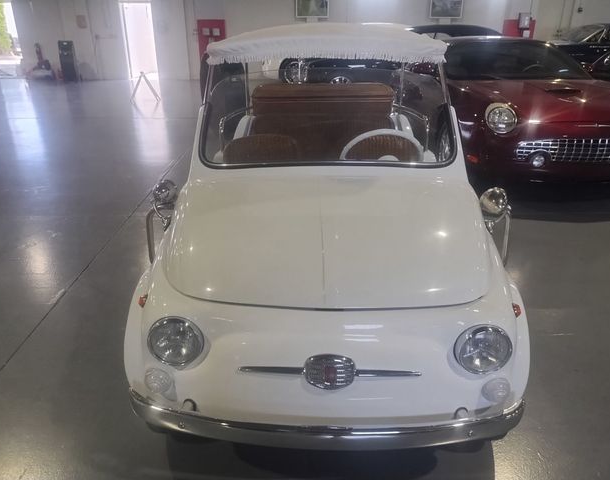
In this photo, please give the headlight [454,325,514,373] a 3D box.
[{"bbox_3d":[0.521,0.303,1.381,0.170,0.170,0.085,1,20,3],"label":"headlight"}]

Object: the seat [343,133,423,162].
[{"bbox_3d":[0.498,-0.242,2.653,0.460,0.620,0.540,1,25,3],"label":"seat"}]

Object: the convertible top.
[{"bbox_3d":[0.126,-1.139,2.603,1.110,0.190,1.250,1,25,3],"label":"convertible top"}]

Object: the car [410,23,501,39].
[{"bbox_3d":[2.257,-3.660,9.443,4.850,1.420,1.850,-6,26,-11],"label":"car"}]

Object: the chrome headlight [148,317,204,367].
[{"bbox_3d":[-0.388,0.291,1.424,0.170,0.170,0.085,1,20,3],"label":"chrome headlight"}]

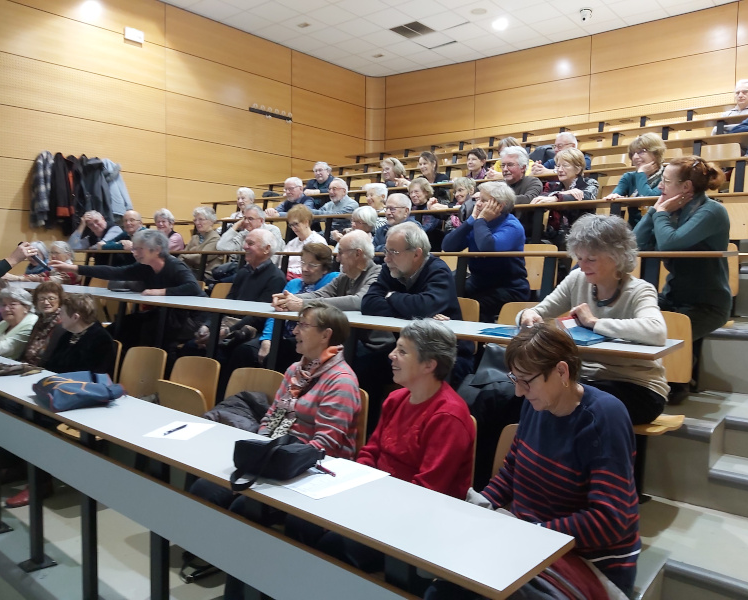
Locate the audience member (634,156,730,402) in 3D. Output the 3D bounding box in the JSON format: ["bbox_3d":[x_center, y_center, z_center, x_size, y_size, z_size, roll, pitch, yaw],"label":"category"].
[{"bbox_3d":[1.621,-0.136,3.192,0.620,1.236,0.470,0,4,-10],"label":"audience member"}]

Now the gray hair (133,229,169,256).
[{"bbox_3d":[-1.628,-0.411,4.376,0.230,0.210,0.190,-2,5,-32],"label":"gray hair"}]

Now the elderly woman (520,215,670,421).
[{"bbox_3d":[0.983,0.272,2.550,0.540,1.256,0.730,5,5,44],"label":"elderly woman"}]

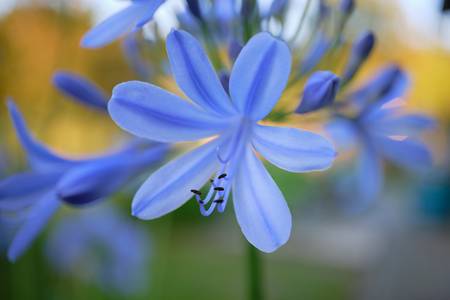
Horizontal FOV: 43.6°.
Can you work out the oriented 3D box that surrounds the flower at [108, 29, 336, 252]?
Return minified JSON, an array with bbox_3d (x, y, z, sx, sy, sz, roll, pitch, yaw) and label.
[{"bbox_3d":[0.000,-0.003,0.168,0.064,0.063,0.040,0,15,13],"label":"flower"}]

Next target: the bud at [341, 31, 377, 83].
[{"bbox_3d":[0.049,-0.034,0.205,0.007,0.022,0.007,29,3,0],"label":"bud"}]

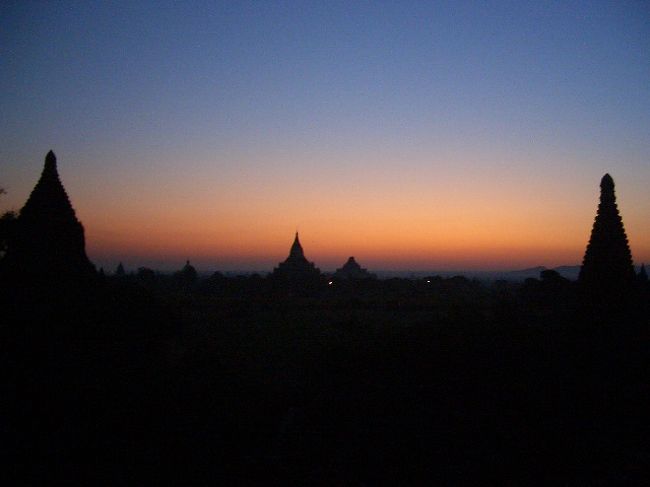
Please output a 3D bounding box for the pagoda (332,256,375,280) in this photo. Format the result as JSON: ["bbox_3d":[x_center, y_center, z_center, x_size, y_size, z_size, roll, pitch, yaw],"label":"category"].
[{"bbox_3d":[62.900,54.271,1448.920,75.000,49.000,75.000,-1,-3,26],"label":"pagoda"}]

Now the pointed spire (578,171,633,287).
[{"bbox_3d":[30.046,0.940,69.634,7.500,16.600,7.500,-1,-3,26],"label":"pointed spire"}]

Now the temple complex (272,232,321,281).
[{"bbox_3d":[-25.571,14.930,598.898,42.000,50.000,44.000,-1,-3,26],"label":"temple complex"}]

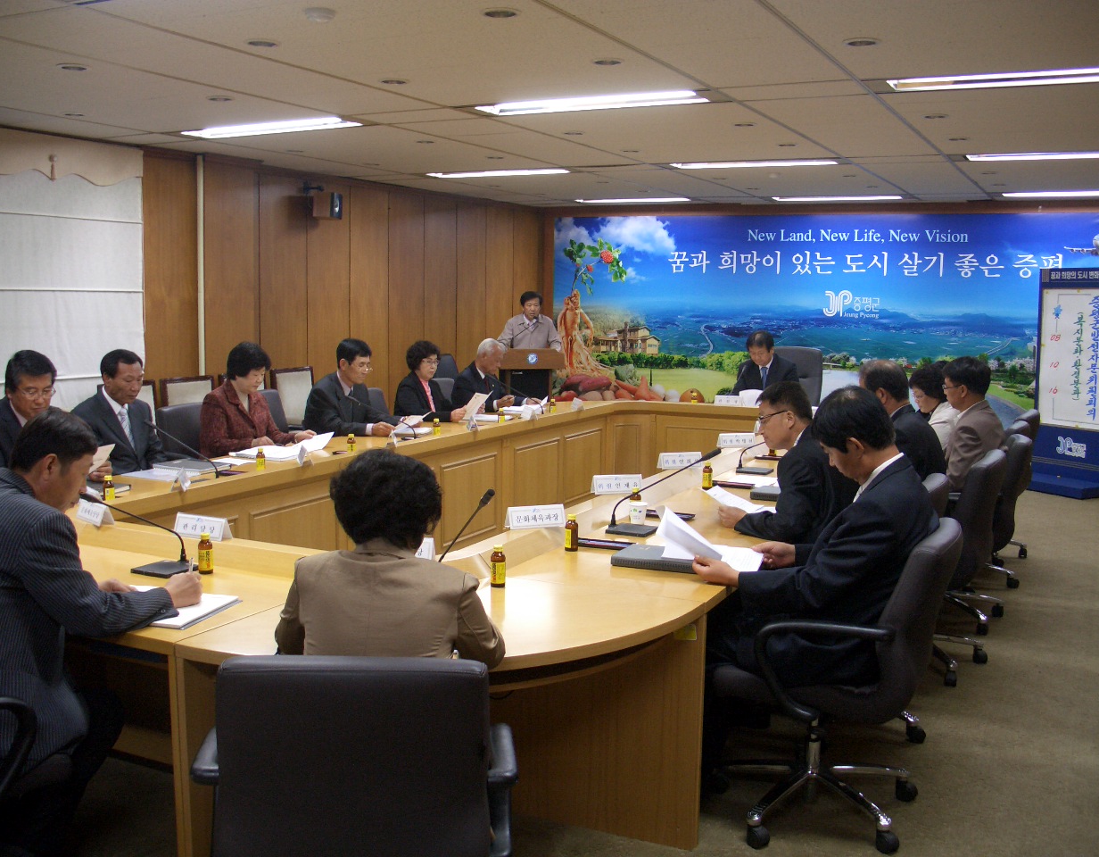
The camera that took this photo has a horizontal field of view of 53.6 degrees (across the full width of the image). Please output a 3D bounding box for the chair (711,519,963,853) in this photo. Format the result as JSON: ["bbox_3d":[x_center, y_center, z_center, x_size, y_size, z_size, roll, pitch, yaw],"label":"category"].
[{"bbox_3d":[0.852,0.723,3.317,0.700,0.950,0.640,4,8,24],"label":"chair"}]

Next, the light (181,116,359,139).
[{"bbox_3d":[-1.690,-1.822,6.598,1.270,0.090,0.300,5,8,27],"label":"light"}]

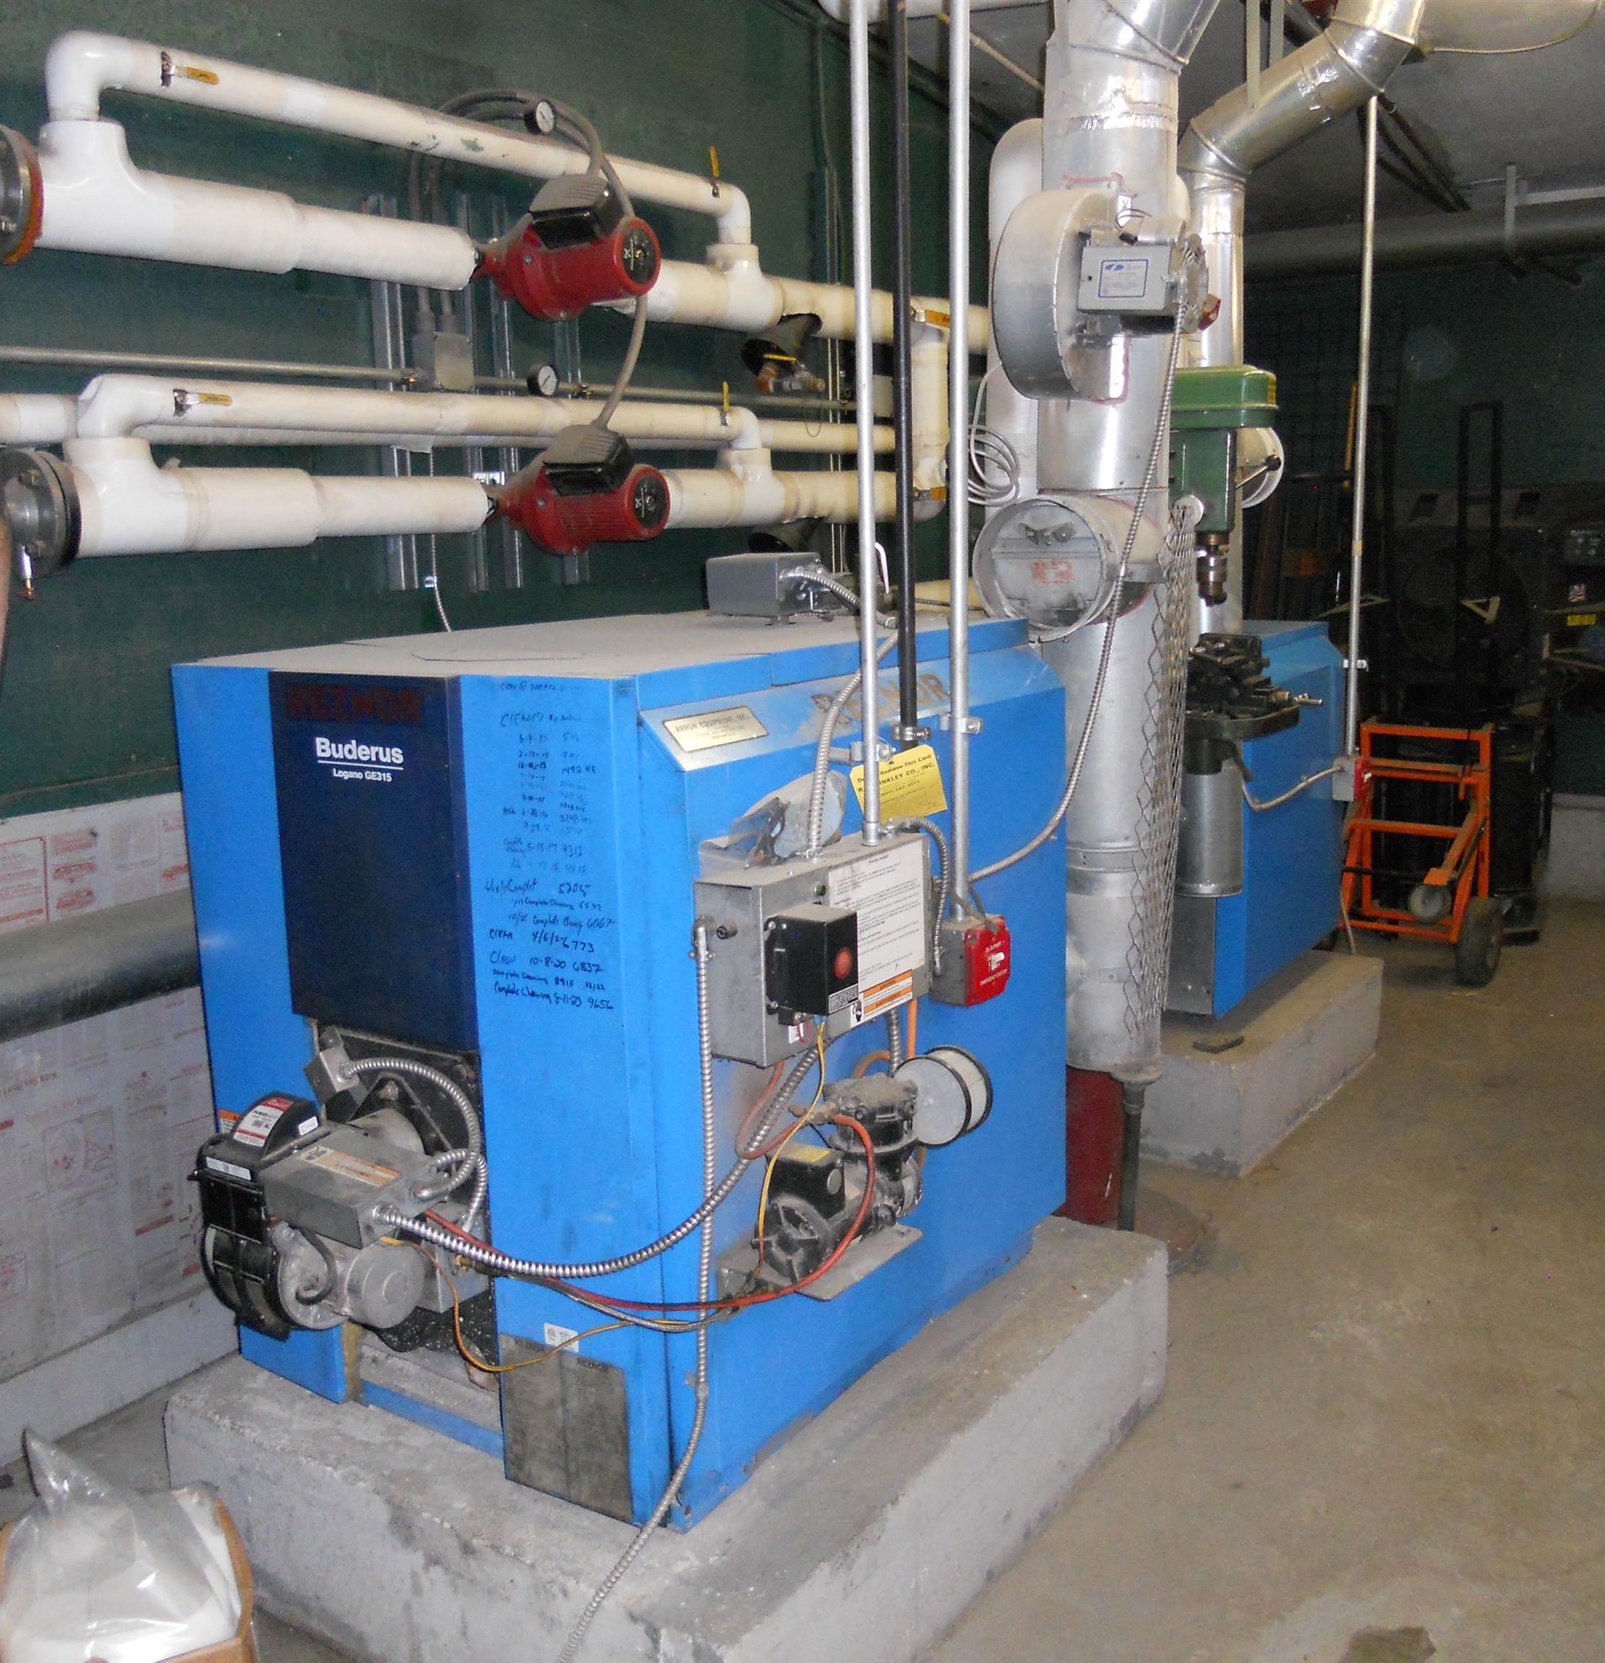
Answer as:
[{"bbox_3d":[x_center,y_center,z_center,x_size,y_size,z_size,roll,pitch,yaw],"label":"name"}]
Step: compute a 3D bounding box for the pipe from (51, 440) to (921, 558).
[{"bbox_3d":[-0.391,-0.675,3.449,0.140,0.185,2.390,6,13,34],"label":"pipe"}]

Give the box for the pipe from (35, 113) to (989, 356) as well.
[{"bbox_3d":[-0.282,-1.145,3.542,0.140,0.200,2.800,6,13,34],"label":"pipe"}]

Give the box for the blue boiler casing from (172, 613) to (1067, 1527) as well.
[{"bbox_3d":[-0.217,0.230,2.638,0.860,1.040,0.995,6,13,34],"label":"blue boiler casing"}]

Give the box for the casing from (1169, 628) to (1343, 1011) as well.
[{"bbox_3d":[0.919,-0.099,4.689,0.800,0.882,1.043,6,13,34],"label":"casing"}]

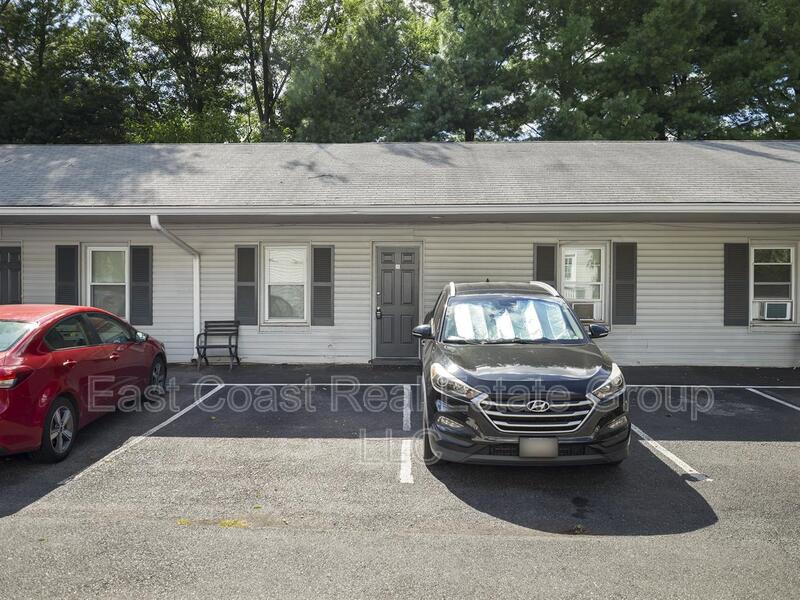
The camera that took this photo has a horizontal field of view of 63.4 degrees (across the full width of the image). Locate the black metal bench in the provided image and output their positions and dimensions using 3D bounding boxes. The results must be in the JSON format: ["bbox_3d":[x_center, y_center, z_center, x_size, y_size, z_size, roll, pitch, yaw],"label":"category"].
[{"bbox_3d":[-3.150,0.790,11.250,0.610,0.790,0.610,0,2,0],"label":"black metal bench"}]

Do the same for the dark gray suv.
[{"bbox_3d":[1.185,0.665,7.440,1.900,1.650,4.475,0,3,2],"label":"dark gray suv"}]

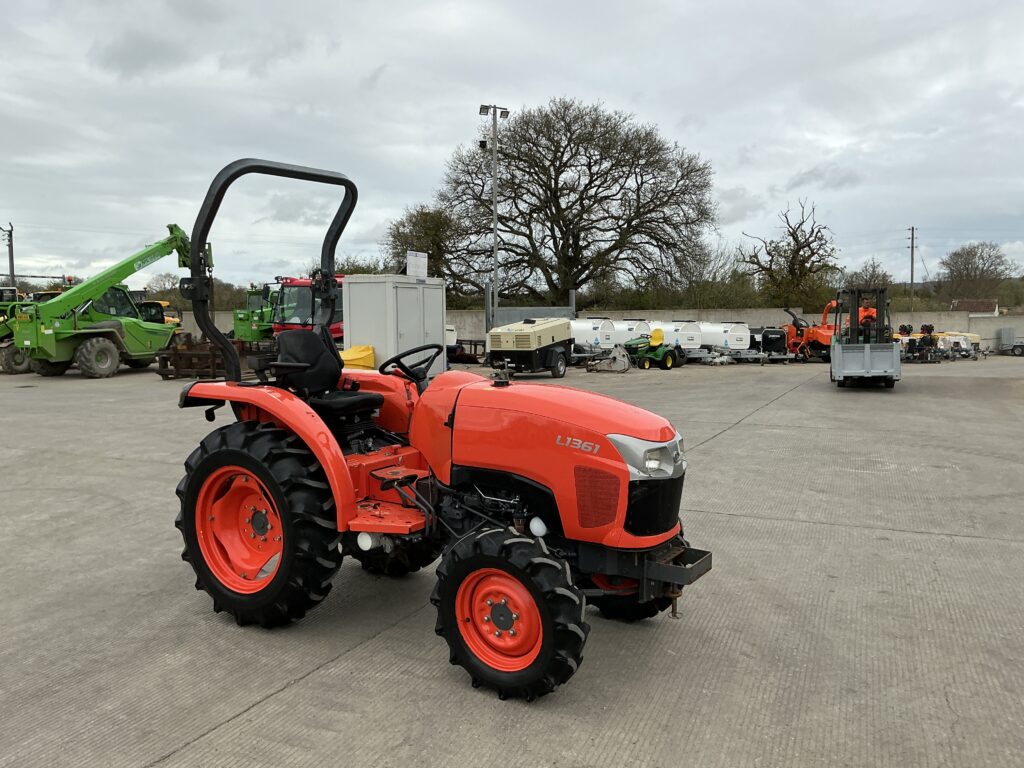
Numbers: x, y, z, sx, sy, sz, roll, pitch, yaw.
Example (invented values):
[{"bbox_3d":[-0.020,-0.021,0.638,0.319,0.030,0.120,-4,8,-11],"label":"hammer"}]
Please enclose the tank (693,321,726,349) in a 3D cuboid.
[{"bbox_3d":[7.037,-1.573,27.300,0.900,0.880,1.800,-2,5,-22],"label":"tank"}]

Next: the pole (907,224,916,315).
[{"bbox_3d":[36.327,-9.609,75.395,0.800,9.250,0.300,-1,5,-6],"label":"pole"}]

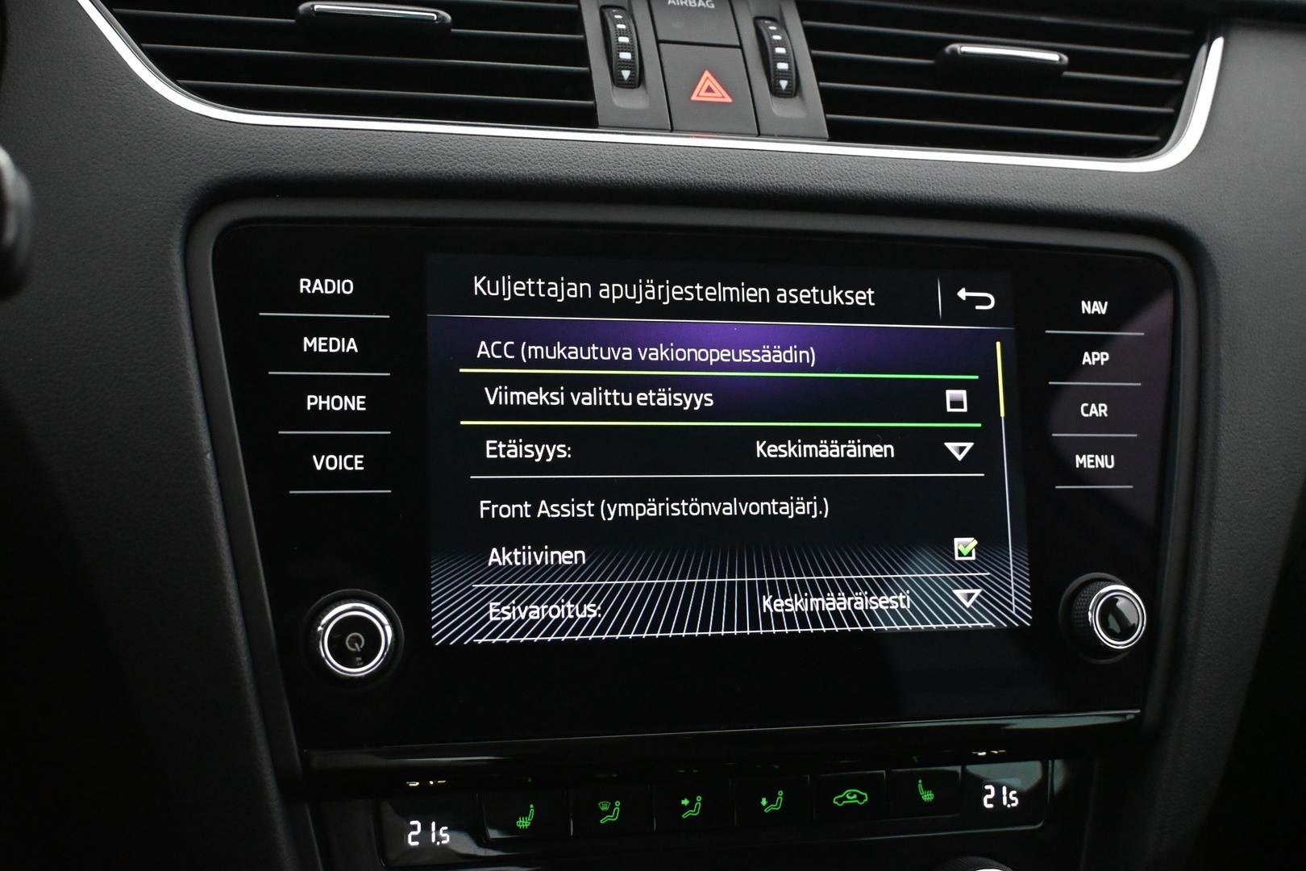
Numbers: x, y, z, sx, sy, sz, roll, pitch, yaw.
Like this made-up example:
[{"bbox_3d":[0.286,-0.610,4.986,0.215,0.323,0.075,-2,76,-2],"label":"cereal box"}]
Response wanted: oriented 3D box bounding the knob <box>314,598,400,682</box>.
[{"bbox_3d":[-0.076,0.052,0.386,0.021,0.021,0.013,0,-7,-15],"label":"knob"}]

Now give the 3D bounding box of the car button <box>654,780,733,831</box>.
[{"bbox_3d":[0.011,0.104,0.431,0.023,0.014,0.005,0,-10,-15],"label":"car button"}]

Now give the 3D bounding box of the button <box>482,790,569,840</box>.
[{"bbox_3d":[-0.035,0.104,0.418,0.023,0.014,0.005,0,-10,-15],"label":"button"}]

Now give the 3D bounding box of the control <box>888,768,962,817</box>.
[{"bbox_3d":[0.080,0.105,0.450,0.023,0.014,0.005,0,-10,-15],"label":"control"}]

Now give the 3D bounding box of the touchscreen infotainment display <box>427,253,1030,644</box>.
[{"bbox_3d":[0.024,0.004,0.430,0.174,0.104,0.010,0,-7,-15],"label":"touchscreen infotainment display"}]

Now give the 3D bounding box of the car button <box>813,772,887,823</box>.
[{"bbox_3d":[0.057,0.105,0.444,0.023,0.014,0.005,0,-10,-15],"label":"car button"}]

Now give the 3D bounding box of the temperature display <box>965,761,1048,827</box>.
[{"bbox_3d":[0.101,0.104,0.442,0.026,0.018,0.008,0,-12,-16],"label":"temperature display"}]

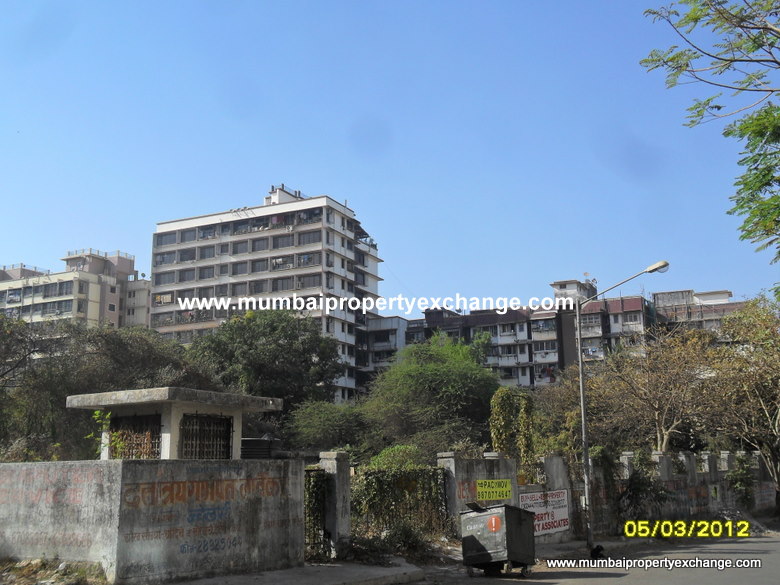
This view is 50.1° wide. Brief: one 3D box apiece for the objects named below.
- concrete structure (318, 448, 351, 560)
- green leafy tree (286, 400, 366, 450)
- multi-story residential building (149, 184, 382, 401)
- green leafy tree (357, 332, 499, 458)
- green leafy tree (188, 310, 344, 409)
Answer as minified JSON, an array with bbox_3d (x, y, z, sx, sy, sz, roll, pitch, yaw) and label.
[{"bbox_3d":[-1.108,4.232,16.647,0.420,2.046,0.420,-9,-14,32],"label":"concrete structure"},{"bbox_3d":[-2.083,5.515,27.461,3.000,3.893,3.000,-1,-12,0],"label":"green leafy tree"},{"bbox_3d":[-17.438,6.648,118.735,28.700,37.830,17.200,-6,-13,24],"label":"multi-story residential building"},{"bbox_3d":[1.464,4.602,29.673,5.000,6.426,4.900,-1,-12,0],"label":"green leafy tree"},{"bbox_3d":[-7.716,6.301,51.803,9.690,10.530,9.210,-1,-12,0],"label":"green leafy tree"}]

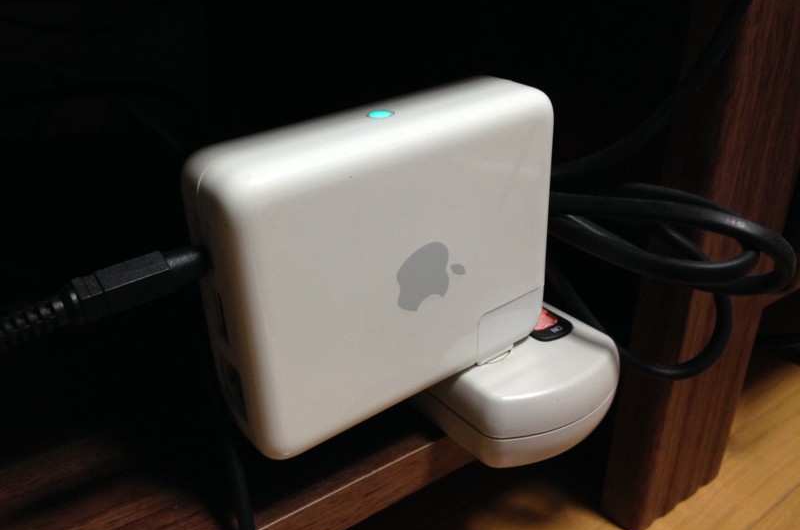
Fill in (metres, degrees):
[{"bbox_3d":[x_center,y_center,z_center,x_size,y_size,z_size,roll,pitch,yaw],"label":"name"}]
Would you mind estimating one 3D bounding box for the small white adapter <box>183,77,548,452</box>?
[{"bbox_3d":[-0.003,-0.002,0.195,0.094,0.075,0.029,-22,34,-31],"label":"small white adapter"}]

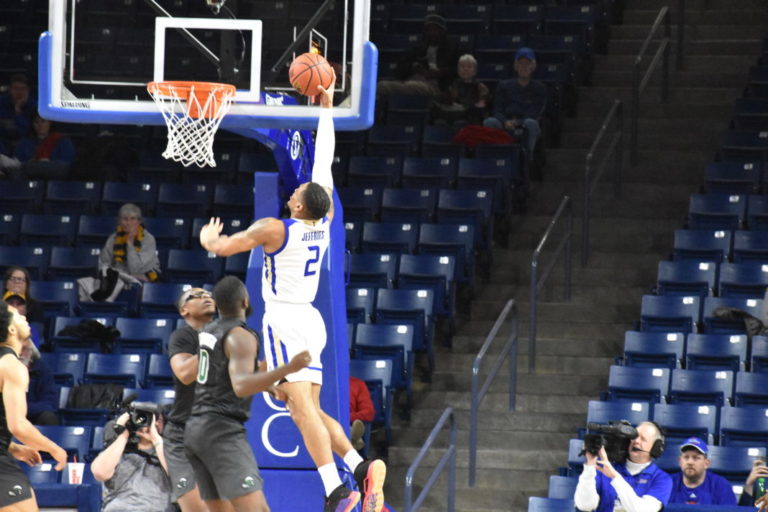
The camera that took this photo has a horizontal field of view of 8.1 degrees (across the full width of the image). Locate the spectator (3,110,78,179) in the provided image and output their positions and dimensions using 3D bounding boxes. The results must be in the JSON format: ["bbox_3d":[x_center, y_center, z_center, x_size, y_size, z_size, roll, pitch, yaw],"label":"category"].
[{"bbox_3d":[-3.181,-0.751,49.044,0.600,1.138,0.750,1,-3,13],"label":"spectator"}]

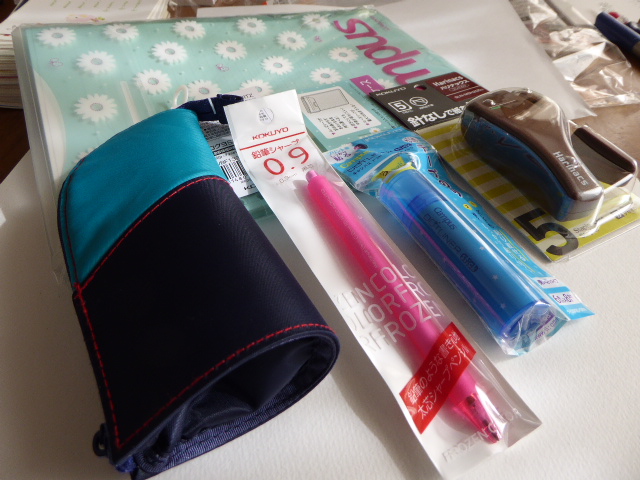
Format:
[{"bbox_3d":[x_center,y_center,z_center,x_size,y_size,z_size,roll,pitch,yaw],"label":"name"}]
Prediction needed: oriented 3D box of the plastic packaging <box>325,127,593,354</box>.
[{"bbox_3d":[0.076,-0.017,0.234,0.066,0.026,0.148,-18,54,-26],"label":"plastic packaging"}]

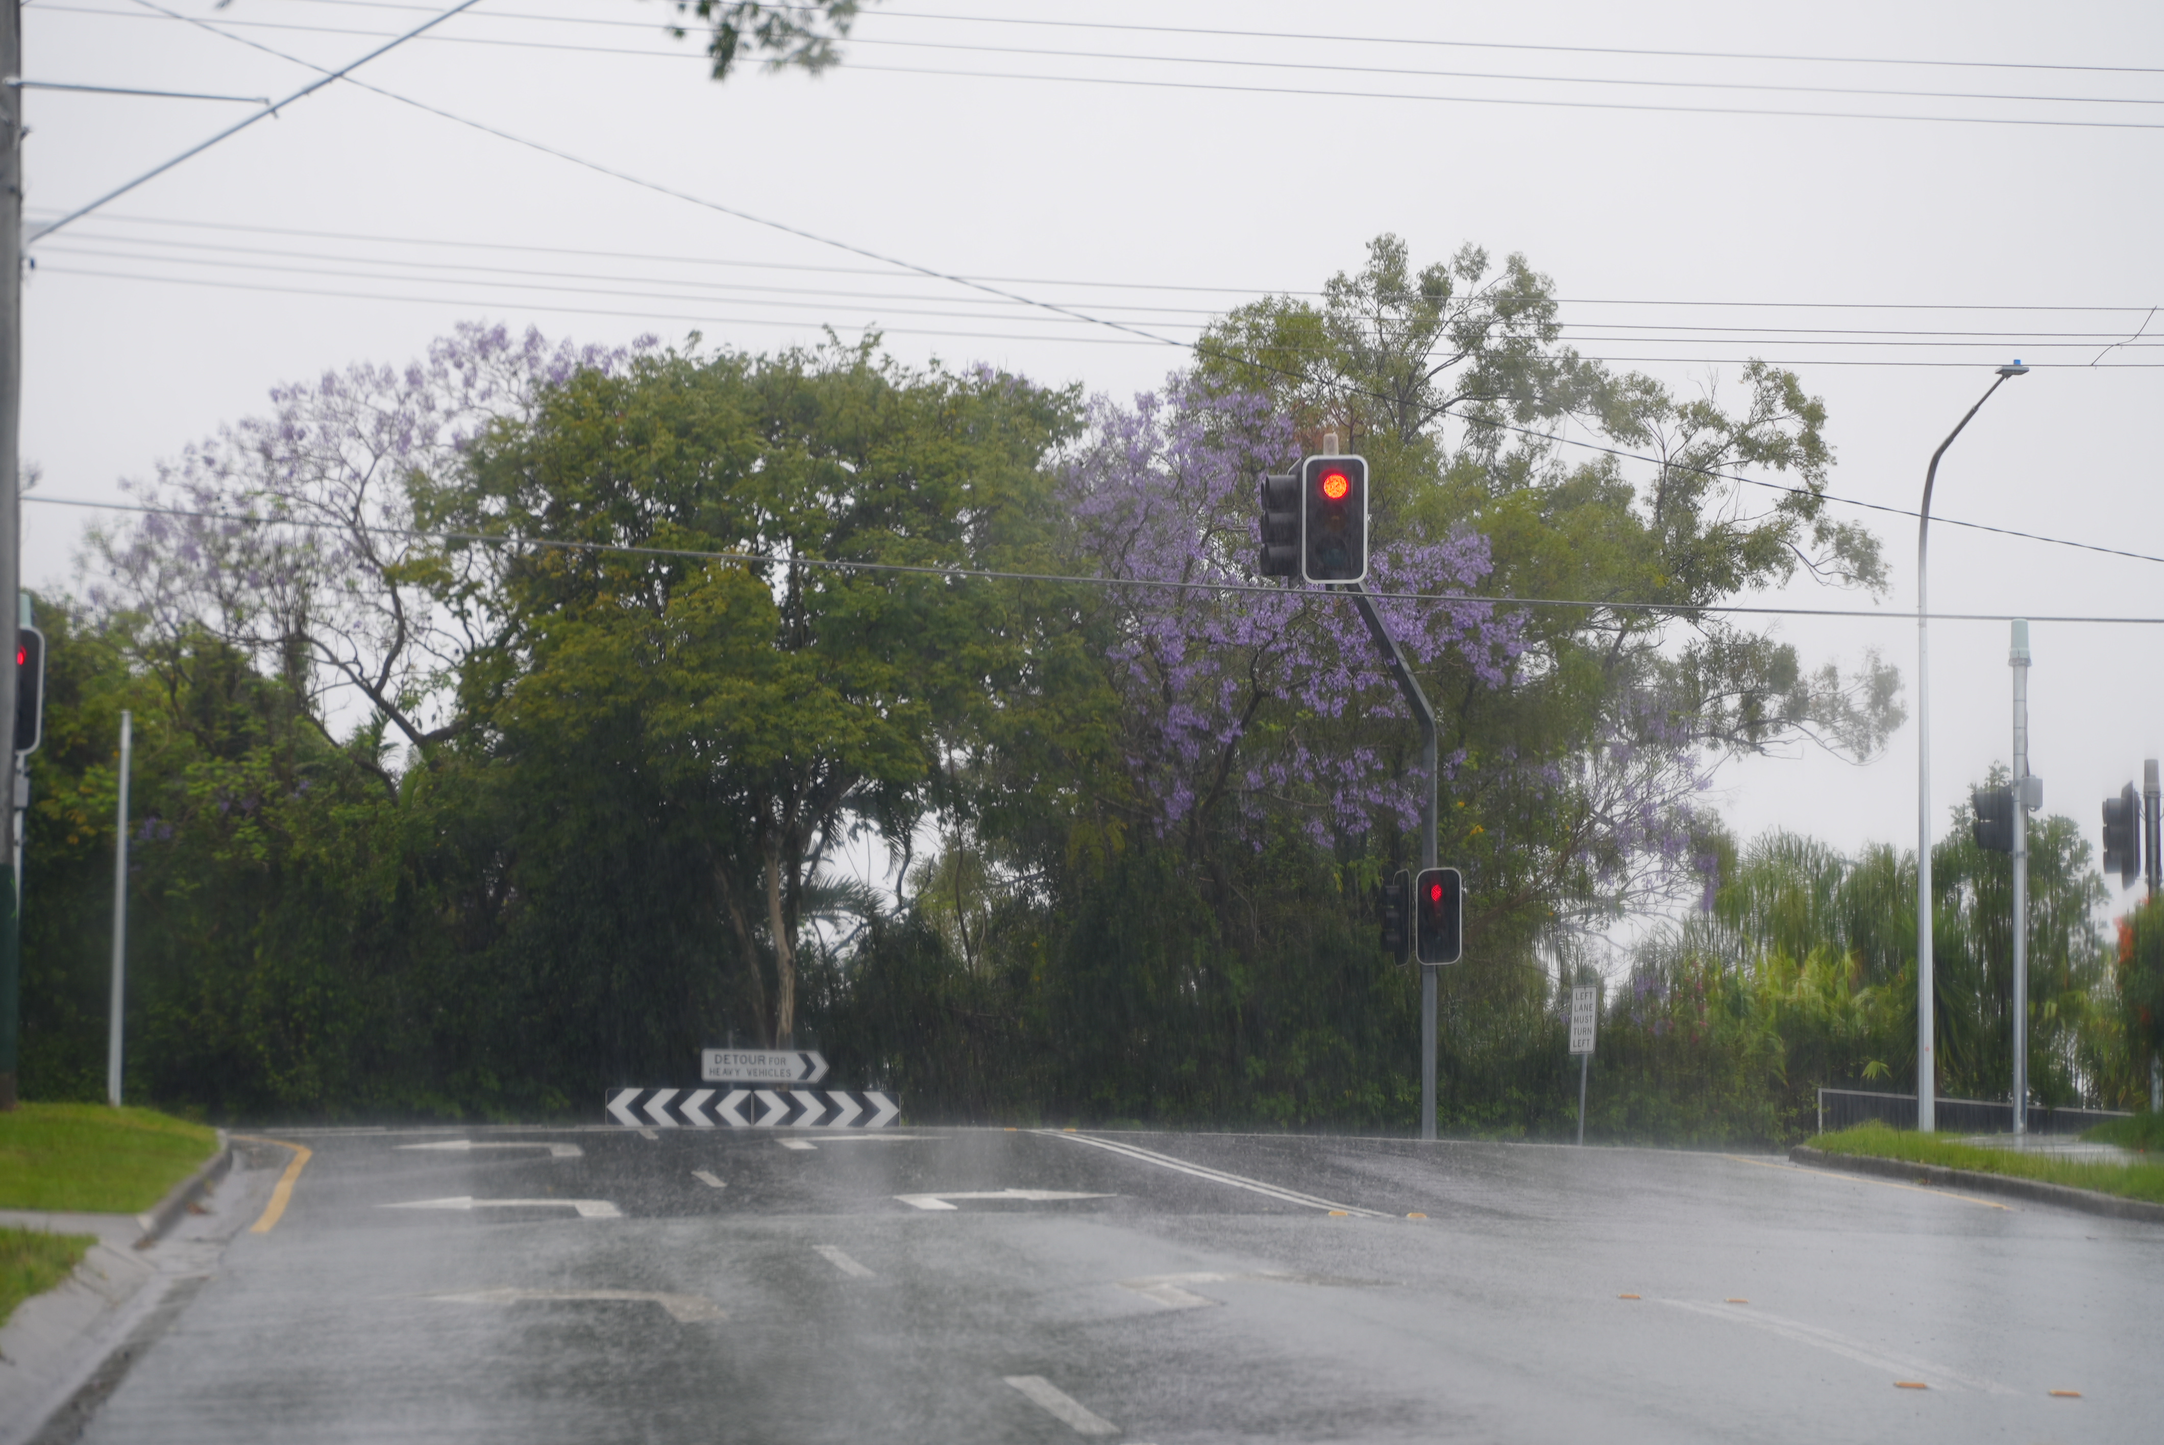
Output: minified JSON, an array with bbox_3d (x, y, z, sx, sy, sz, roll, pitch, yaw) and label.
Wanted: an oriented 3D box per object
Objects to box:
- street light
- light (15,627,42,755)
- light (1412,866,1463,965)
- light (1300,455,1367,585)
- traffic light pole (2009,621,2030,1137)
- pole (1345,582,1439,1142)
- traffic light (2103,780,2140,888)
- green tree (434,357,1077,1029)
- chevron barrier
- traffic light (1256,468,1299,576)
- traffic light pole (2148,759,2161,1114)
[{"bbox_3d":[7.780,0.170,62.100,0.300,6.800,1.400,-2,-3,41],"label":"street light"},{"bbox_3d":[-9.274,-0.269,61.600,0.560,1.130,0.420,0,-2,-12],"label":"light"},{"bbox_3d":[4.067,2.222,81.100,0.570,1.120,0.420,-1,-2,16],"label":"light"},{"bbox_3d":[2.825,-2.276,79.600,0.730,1.440,0.550,0,-2,8],"label":"light"},{"bbox_3d":[8.058,1.337,61.000,0.160,4.420,0.160,0,-2,0],"label":"traffic light pole"},{"bbox_3d":[3.450,1.660,80.700,0.220,6.750,2.100,-1,-2,30],"label":"pole"},{"bbox_3d":[11.437,1.236,78.000,0.420,1.130,0.560,0,-2,10],"label":"traffic light"},{"bbox_3d":[-4.031,0.207,87.000,7.900,9.700,7.400,0,-2,0],"label":"green tree"},{"bbox_3d":[-3.608,4.255,78.000,3.220,0.420,0.080,0,-2,-4],"label":"chevron barrier"},{"bbox_3d":[2.332,-2.246,79.900,0.570,1.400,0.710,1,-2,-14],"label":"traffic light"},{"bbox_3d":[11.826,2.546,78.300,0.160,4.270,0.160,0,-2,0],"label":"traffic light pole"}]

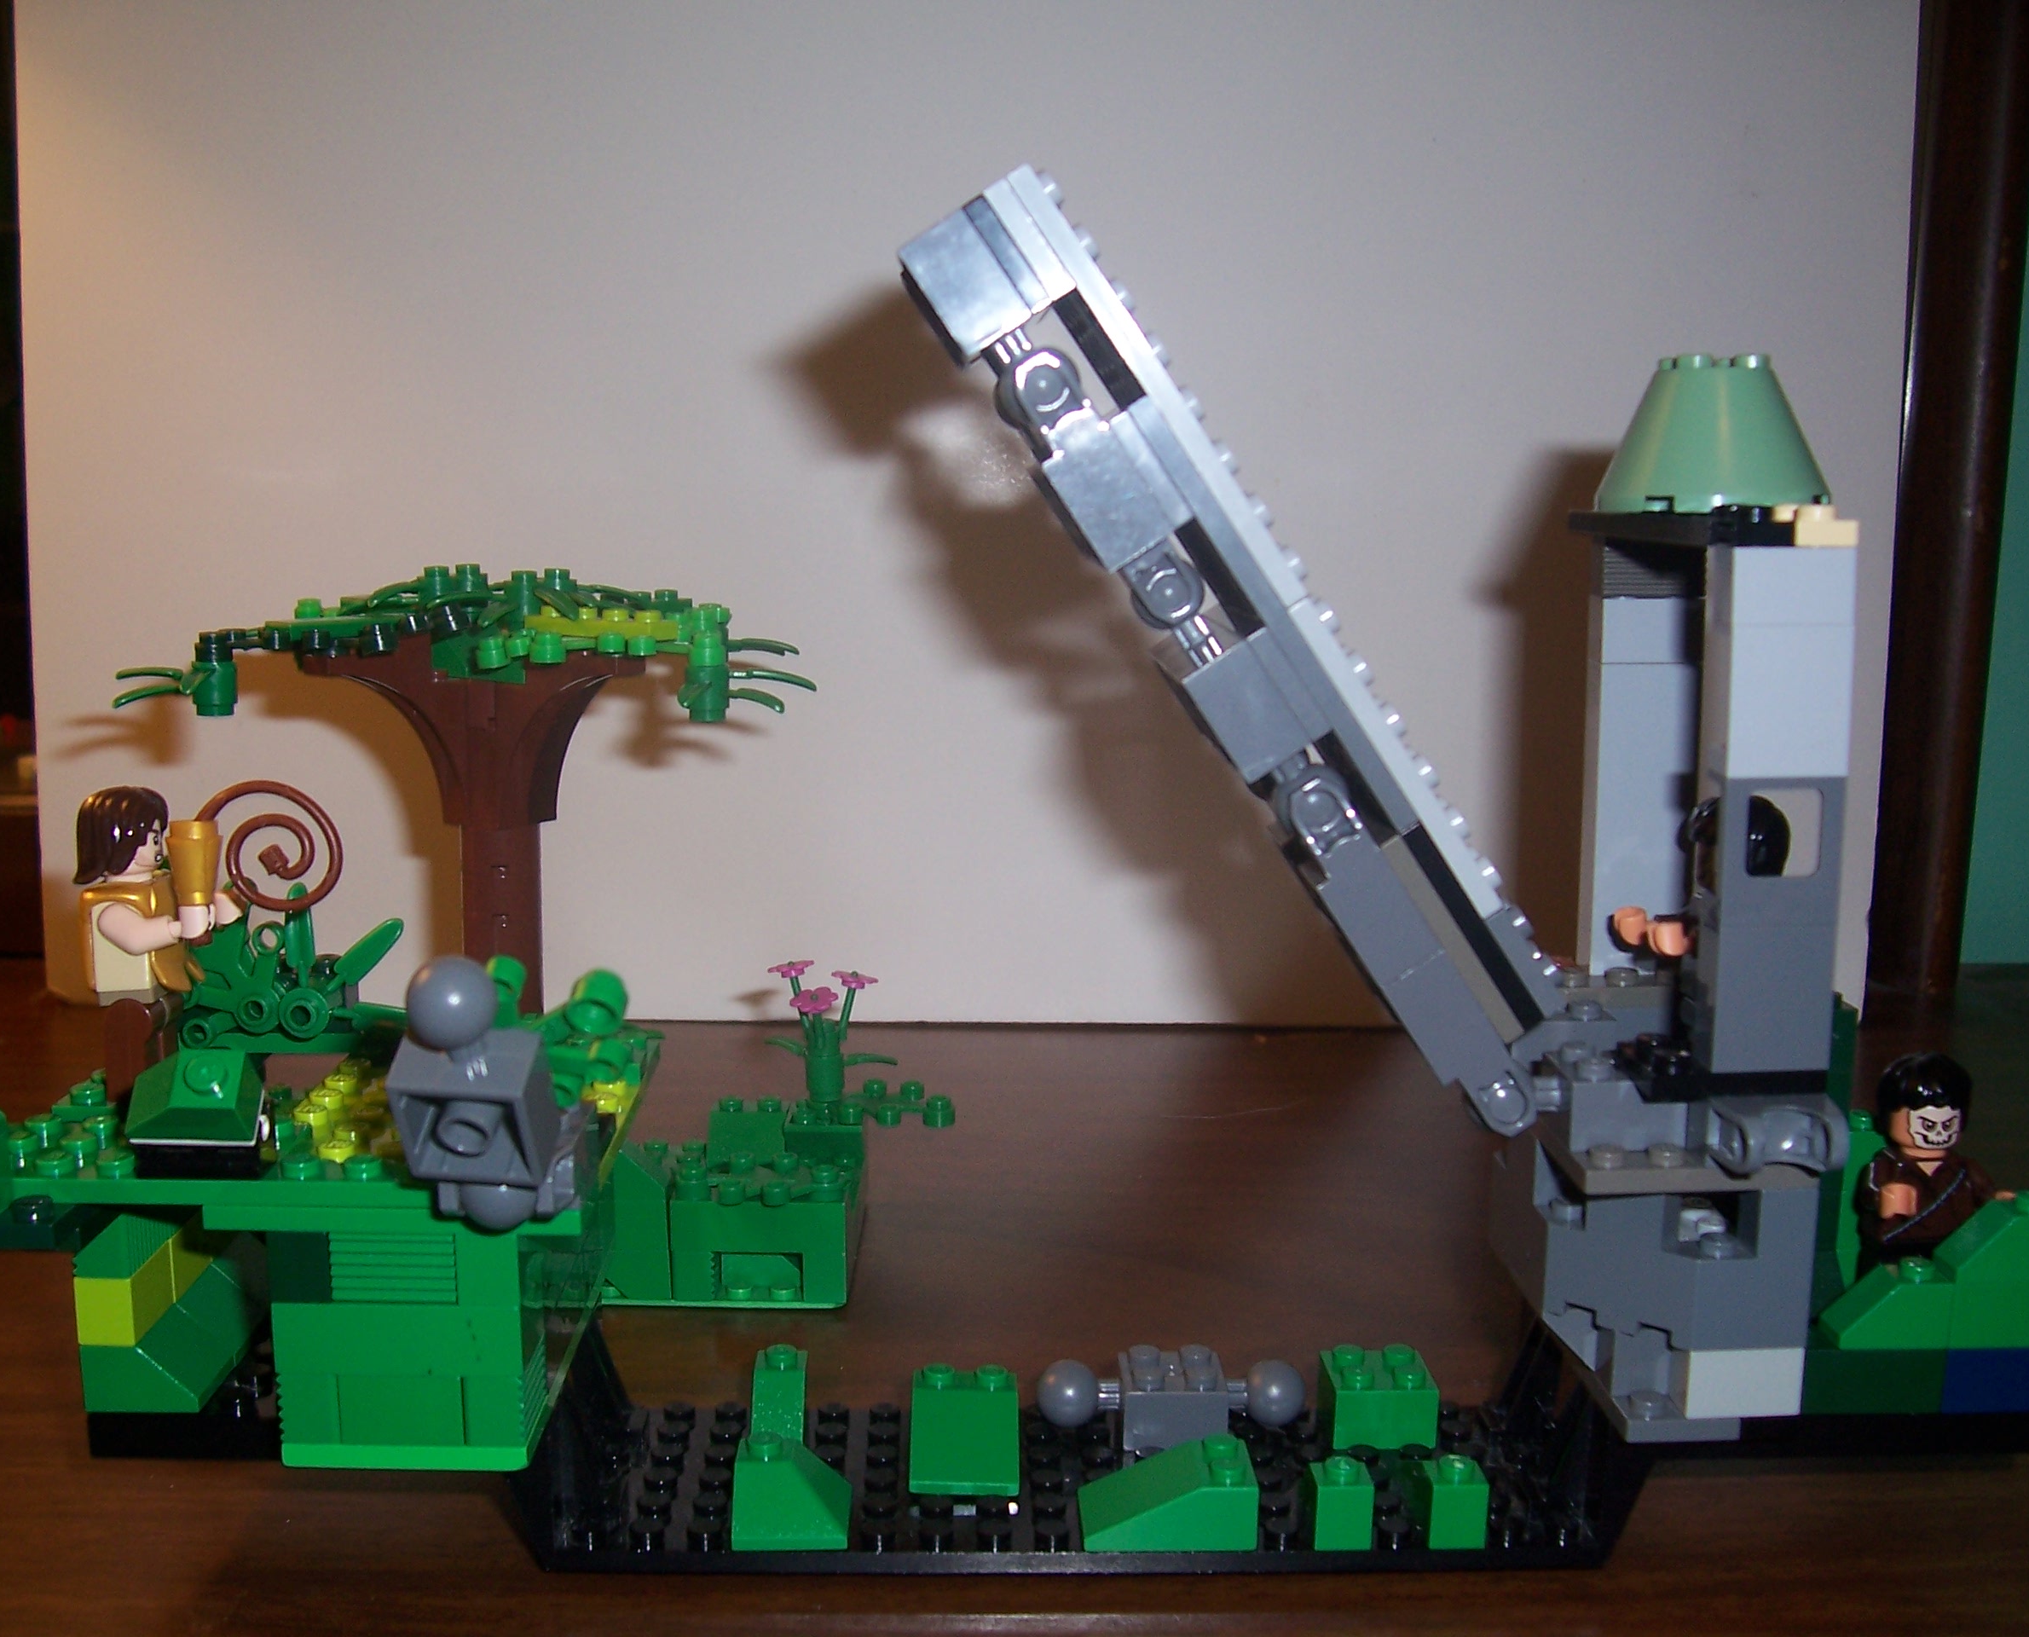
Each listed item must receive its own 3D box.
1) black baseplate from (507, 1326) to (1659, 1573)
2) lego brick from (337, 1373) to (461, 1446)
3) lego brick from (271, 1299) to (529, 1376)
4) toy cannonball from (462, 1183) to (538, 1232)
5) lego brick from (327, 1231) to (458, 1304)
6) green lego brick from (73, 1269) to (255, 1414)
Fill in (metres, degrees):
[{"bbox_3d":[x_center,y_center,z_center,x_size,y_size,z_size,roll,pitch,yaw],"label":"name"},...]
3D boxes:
[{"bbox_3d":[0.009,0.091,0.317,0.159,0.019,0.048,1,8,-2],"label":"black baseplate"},{"bbox_3d":[-0.079,0.075,0.279,0.016,0.010,0.009,1,9,-2],"label":"lego brick"},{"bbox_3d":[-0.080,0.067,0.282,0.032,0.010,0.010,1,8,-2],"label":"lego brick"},{"bbox_3d":[-0.063,0.046,0.262,0.010,0.010,0.010,1,8,-2],"label":"toy cannonball"},{"bbox_3d":[-0.080,0.057,0.279,0.016,0.010,0.008,1,8,-2],"label":"lego brick"},{"bbox_3d":[-0.118,0.073,0.304,0.016,0.010,0.030,1,9,-2],"label":"green lego brick"}]

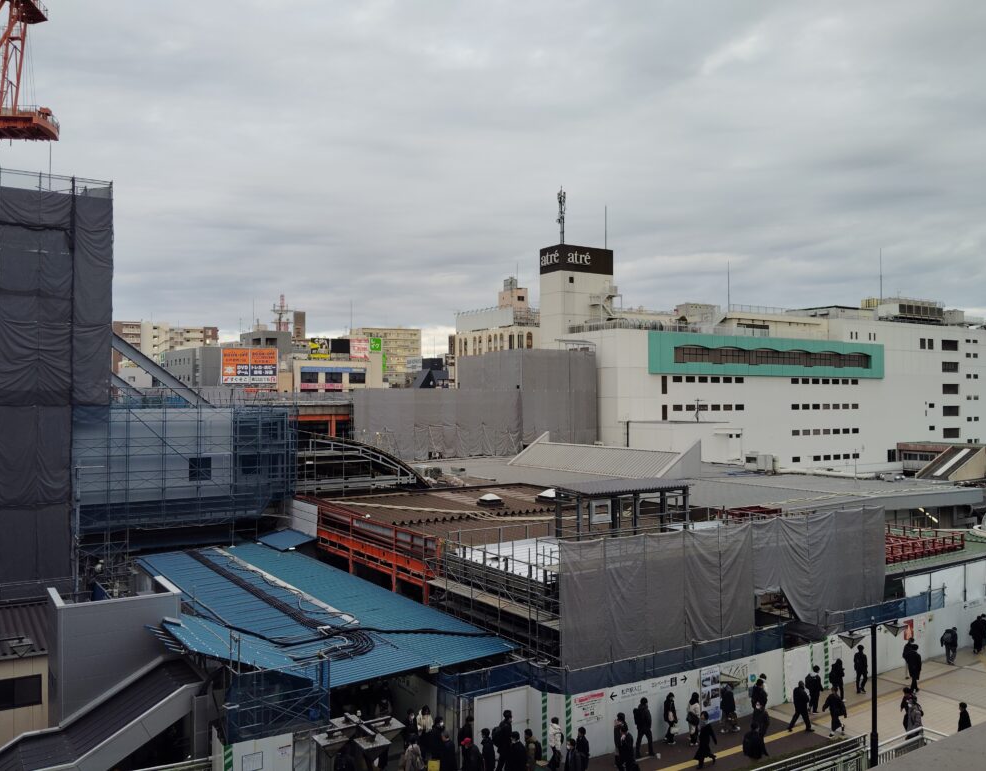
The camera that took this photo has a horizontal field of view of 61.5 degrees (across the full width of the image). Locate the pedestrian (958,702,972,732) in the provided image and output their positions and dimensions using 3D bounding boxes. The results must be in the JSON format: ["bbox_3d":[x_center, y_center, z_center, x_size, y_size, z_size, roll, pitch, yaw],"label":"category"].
[{"bbox_3d":[14.066,10.284,24.722,0.400,1.660,0.500,0,-1,-18],"label":"pedestrian"}]

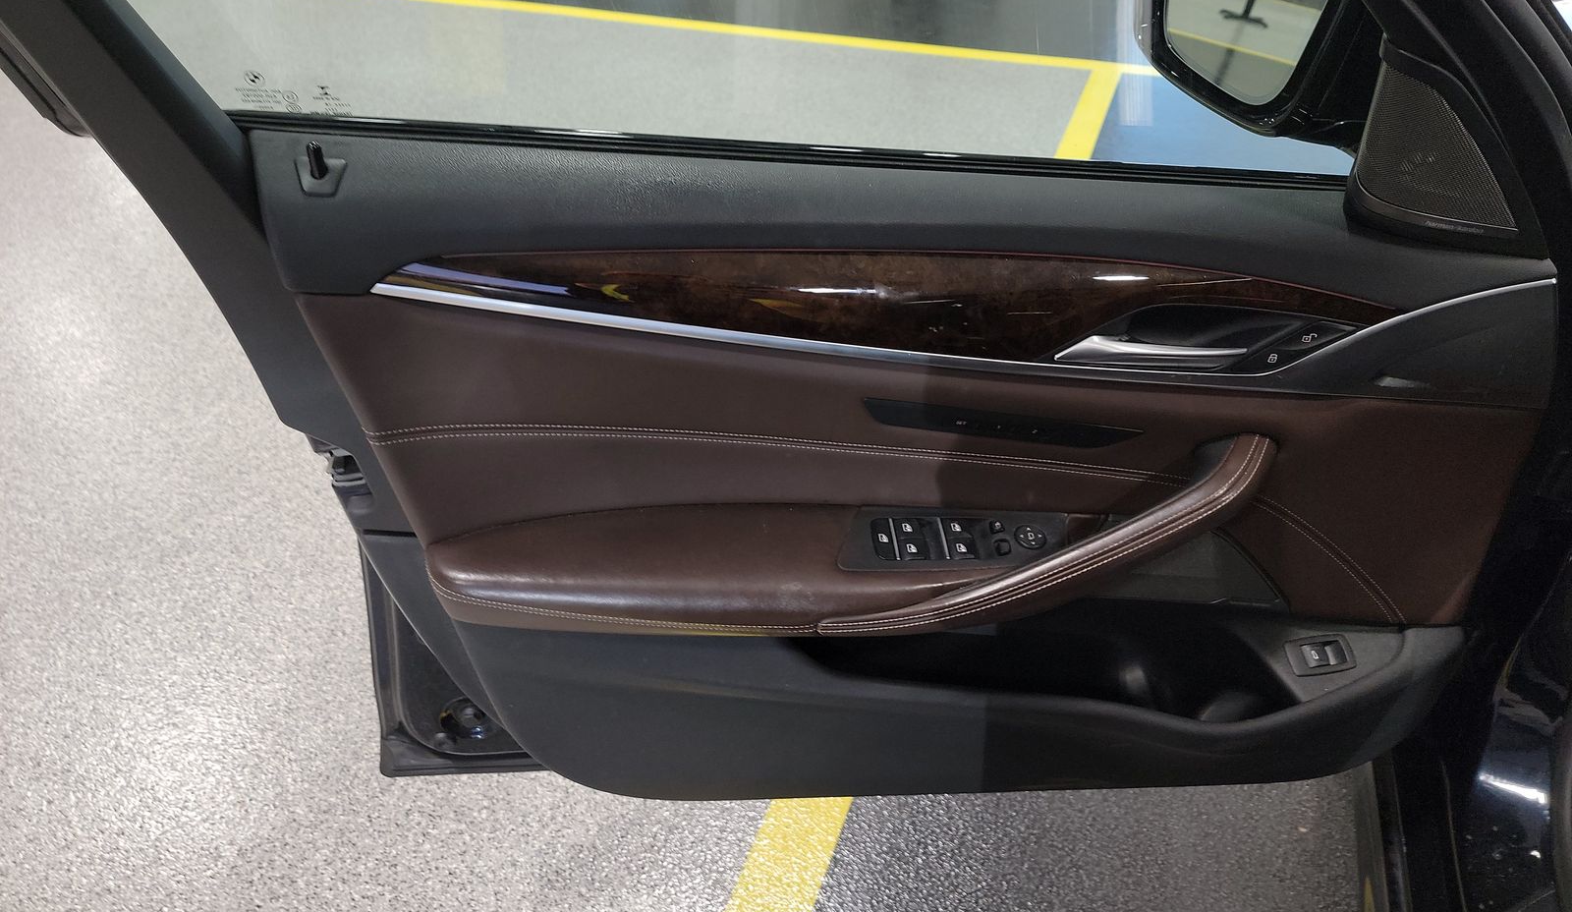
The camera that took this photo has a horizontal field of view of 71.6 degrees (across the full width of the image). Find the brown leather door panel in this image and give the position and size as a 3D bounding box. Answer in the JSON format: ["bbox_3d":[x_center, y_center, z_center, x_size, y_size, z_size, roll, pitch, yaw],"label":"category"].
[{"bbox_3d":[0.113,0.040,0.801,0.895,0.325,0.135,-1,37,-1],"label":"brown leather door panel"}]

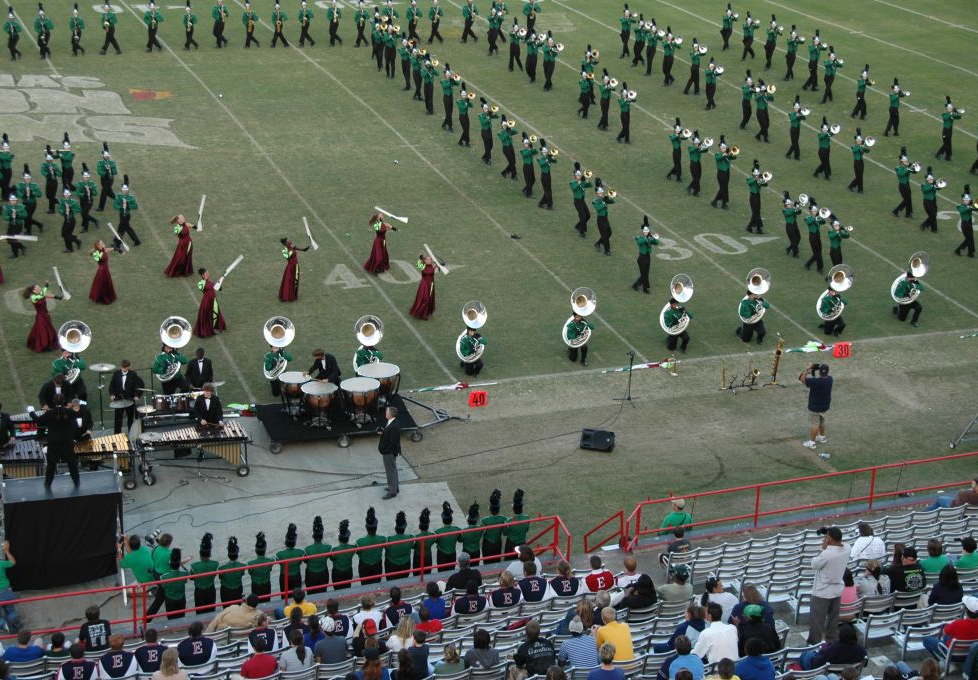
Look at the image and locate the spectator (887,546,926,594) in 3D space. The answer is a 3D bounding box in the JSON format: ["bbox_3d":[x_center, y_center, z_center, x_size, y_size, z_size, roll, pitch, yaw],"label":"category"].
[{"bbox_3d":[5.791,3.536,26.654,0.580,1.280,0.780,-7,23,-22],"label":"spectator"}]

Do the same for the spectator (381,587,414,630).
[{"bbox_3d":[-1.490,4.157,27.853,0.500,1.320,0.760,-7,23,-22],"label":"spectator"}]

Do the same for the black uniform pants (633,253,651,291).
[{"bbox_3d":[3.866,-1.727,46.983,0.360,0.980,0.380,-11,24,-30],"label":"black uniform pants"}]

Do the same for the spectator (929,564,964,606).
[{"bbox_3d":[6.361,3.682,26.636,0.500,1.288,0.800,-6,22,-19],"label":"spectator"}]

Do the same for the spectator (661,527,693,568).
[{"bbox_3d":[3.128,3.574,31.717,0.460,1.175,0.780,-7,23,-22],"label":"spectator"}]

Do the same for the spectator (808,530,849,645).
[{"bbox_3d":[4.562,3.320,25.245,0.560,1.770,0.450,-12,25,-31],"label":"spectator"}]

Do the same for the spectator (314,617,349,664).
[{"bbox_3d":[-2.299,4.343,25.682,0.520,1.360,0.760,-7,23,-22],"label":"spectator"}]

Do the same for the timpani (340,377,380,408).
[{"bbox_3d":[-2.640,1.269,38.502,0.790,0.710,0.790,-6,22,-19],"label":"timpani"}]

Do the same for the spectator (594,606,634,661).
[{"bbox_3d":[1.504,3.991,24.024,0.500,1.331,0.850,-6,22,-19],"label":"spectator"}]

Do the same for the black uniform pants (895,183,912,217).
[{"bbox_3d":[11.980,-4.104,54.136,0.400,0.930,0.560,-15,27,-37],"label":"black uniform pants"}]

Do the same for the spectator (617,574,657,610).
[{"bbox_3d":[2.013,3.903,27.133,0.750,1.150,0.580,14,24,29],"label":"spectator"}]

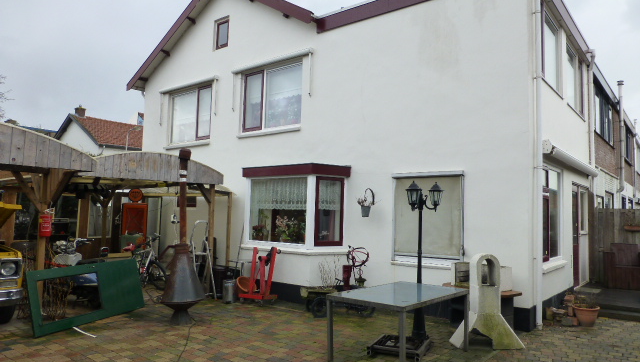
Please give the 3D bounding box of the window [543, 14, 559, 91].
[{"bbox_3d":[4.301,-2.434,8.285,0.120,1.380,1.400,-2,-6,39],"label":"window"}]

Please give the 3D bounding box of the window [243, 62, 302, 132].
[{"bbox_3d":[-1.166,-1.943,10.513,2.001,1.503,0.130,-1,-5,40],"label":"window"}]

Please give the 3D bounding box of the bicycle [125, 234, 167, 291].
[{"bbox_3d":[-3.424,1.633,8.448,0.600,1.080,1.680,1,-4,14],"label":"bicycle"}]

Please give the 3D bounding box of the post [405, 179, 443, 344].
[{"bbox_3d":[1.359,1.034,5.848,0.500,2.080,0.380,3,-5,-15],"label":"post"}]

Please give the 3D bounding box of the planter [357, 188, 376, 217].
[{"bbox_3d":[0.897,0.415,8.562,0.300,0.560,0.220,-2,-6,39],"label":"planter"}]

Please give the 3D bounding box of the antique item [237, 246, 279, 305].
[{"bbox_3d":[-1.113,1.713,8.162,0.580,1.000,0.480,-1,-5,40],"label":"antique item"}]

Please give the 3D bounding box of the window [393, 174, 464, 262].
[{"bbox_3d":[1.884,0.638,7.839,1.310,1.550,0.120,-2,-6,39],"label":"window"}]

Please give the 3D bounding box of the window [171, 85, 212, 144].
[{"bbox_3d":[-3.710,-1.832,12.619,2.038,1.536,0.130,-1,-5,40],"label":"window"}]

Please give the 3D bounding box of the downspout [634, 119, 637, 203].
[{"bbox_3d":[13.994,-1.062,19.705,0.170,3.700,0.150,-2,-6,39],"label":"downspout"}]

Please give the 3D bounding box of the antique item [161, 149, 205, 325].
[{"bbox_3d":[-1.978,0.801,6.574,0.650,2.550,0.650,2,-5,-6],"label":"antique item"}]

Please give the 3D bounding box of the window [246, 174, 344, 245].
[{"bbox_3d":[-0.533,0.663,9.340,2.190,1.390,0.620,-2,-6,39],"label":"window"}]

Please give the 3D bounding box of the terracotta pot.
[{"bbox_3d":[4.212,2.129,6.991,0.430,0.290,0.430,-1,-5,40],"label":"terracotta pot"}]

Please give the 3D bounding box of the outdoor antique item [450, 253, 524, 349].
[{"bbox_3d":[2.202,1.569,5.856,0.860,1.170,0.320,2,-3,-4],"label":"outdoor antique item"}]

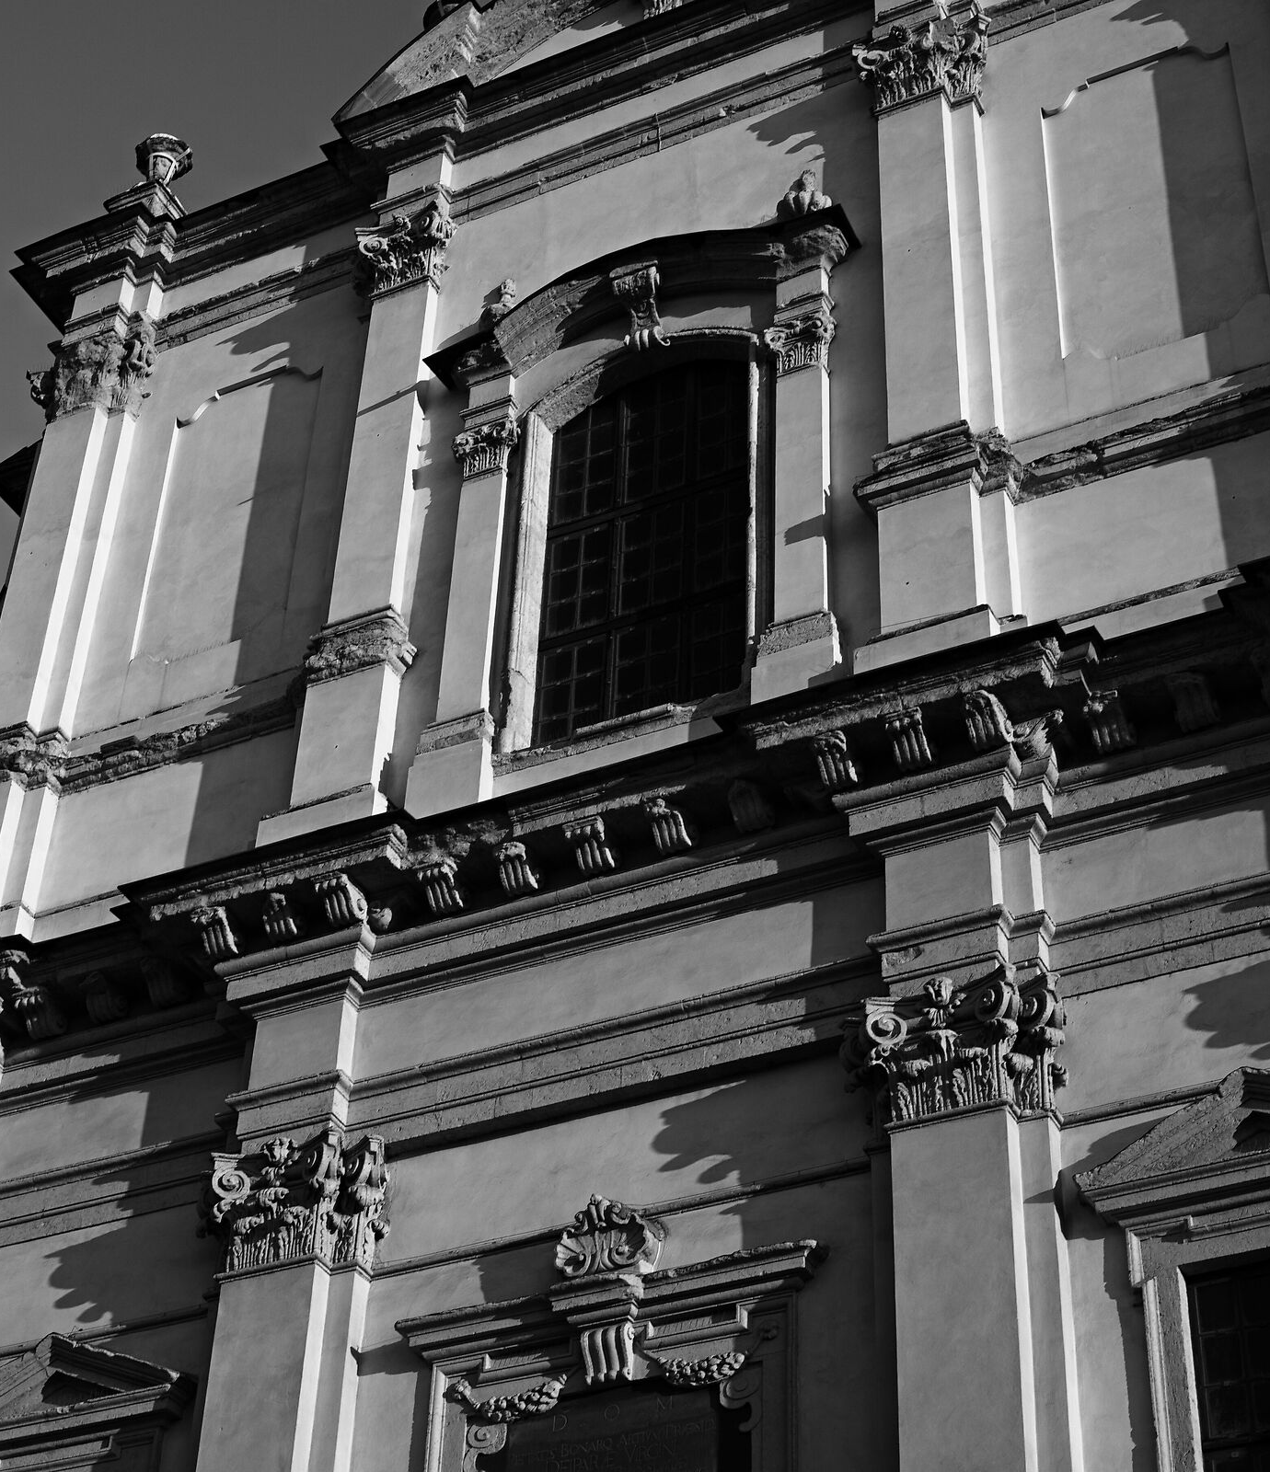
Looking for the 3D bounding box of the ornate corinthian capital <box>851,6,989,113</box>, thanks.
[{"bbox_3d":[2.786,-6.349,26.555,1.240,1.000,0.520,-16,-43,21],"label":"ornate corinthian capital"}]

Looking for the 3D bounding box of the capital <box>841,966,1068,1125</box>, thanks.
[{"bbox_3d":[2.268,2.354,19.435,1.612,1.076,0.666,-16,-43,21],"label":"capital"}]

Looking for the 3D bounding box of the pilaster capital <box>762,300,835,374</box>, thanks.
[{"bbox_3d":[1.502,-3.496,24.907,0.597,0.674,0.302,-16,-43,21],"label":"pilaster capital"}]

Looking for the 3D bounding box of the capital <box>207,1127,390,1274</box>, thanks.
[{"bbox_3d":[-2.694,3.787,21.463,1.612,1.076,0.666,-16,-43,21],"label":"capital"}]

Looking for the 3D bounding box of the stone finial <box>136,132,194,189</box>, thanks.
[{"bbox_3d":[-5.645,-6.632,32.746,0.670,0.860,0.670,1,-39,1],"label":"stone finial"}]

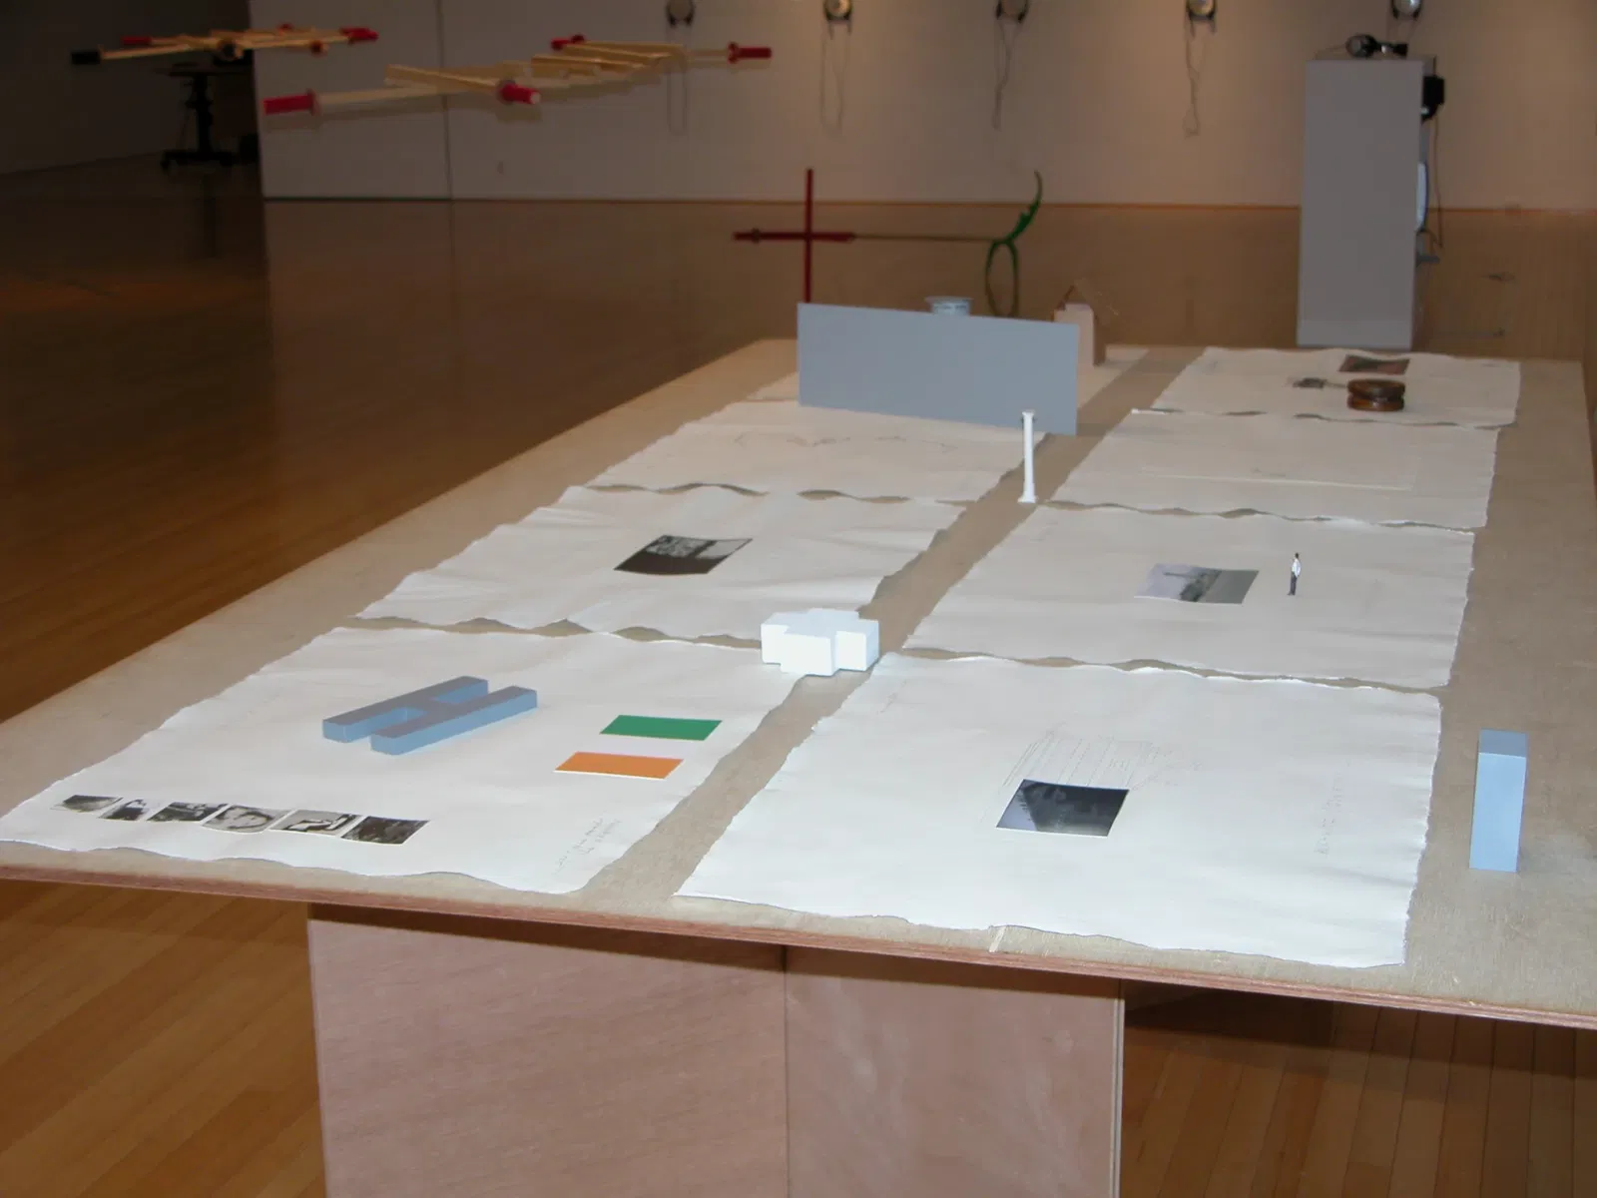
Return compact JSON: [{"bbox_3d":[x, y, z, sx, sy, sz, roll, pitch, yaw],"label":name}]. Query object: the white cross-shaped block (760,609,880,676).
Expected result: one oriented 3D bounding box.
[{"bbox_3d":[0.023,0.045,2.802,0.115,0.040,0.115,4,14,16],"label":"white cross-shaped block"}]

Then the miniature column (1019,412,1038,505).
[{"bbox_3d":[0.310,-0.191,3.585,0.022,0.121,0.022,0,14,0],"label":"miniature column"}]

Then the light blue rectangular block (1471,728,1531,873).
[{"bbox_3d":[0.572,0.164,2.181,0.037,0.097,0.070,4,14,16],"label":"light blue rectangular block"}]

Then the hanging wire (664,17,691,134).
[{"bbox_3d":[-0.754,-3.260,16.667,0.163,0.718,0.040,2,14,11],"label":"hanging wire"}]

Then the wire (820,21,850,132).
[{"bbox_3d":[0.219,-3.216,16.482,0.182,0.680,0.040,2,14,11],"label":"wire"}]

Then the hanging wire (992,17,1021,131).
[{"bbox_3d":[1.267,-3.195,16.276,0.170,0.678,0.040,2,14,11],"label":"hanging wire"}]

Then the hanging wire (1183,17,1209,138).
[{"bbox_3d":[2.386,-3.131,16.067,0.144,0.714,0.040,2,14,11],"label":"hanging wire"}]

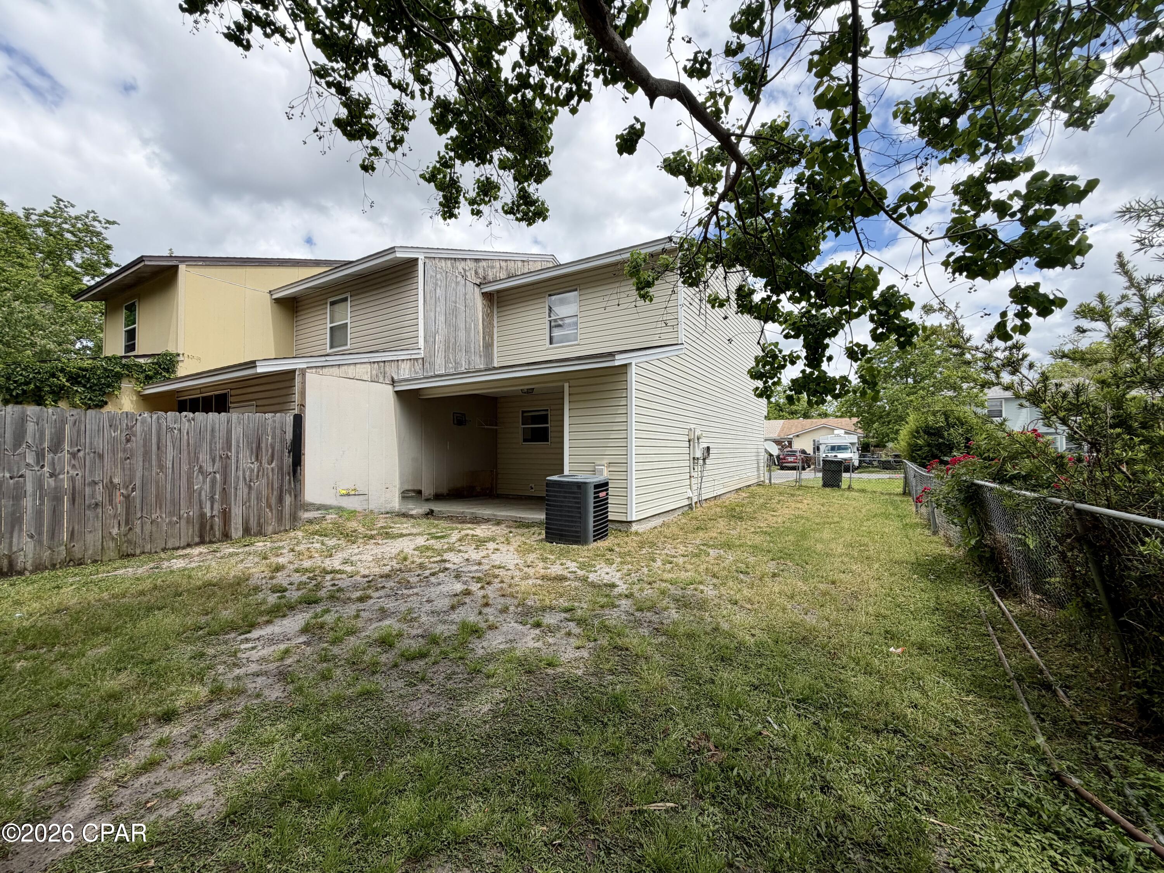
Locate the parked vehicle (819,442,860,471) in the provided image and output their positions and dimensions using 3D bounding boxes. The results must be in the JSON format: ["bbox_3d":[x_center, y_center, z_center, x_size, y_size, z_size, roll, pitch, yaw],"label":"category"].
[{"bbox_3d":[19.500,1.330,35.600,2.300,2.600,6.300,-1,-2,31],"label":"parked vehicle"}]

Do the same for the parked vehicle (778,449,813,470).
[{"bbox_3d":[17.700,1.900,38.900,1.850,1.690,4.600,-1,-2,31],"label":"parked vehicle"}]

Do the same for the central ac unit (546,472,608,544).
[{"bbox_3d":[-0.062,1.065,6.900,0.735,0.890,0.735,-1,-2,31],"label":"central ac unit"}]

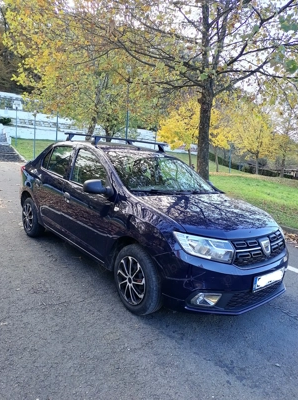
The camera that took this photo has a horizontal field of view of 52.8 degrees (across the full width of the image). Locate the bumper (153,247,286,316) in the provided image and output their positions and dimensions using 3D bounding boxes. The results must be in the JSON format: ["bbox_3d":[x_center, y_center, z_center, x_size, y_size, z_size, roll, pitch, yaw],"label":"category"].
[{"bbox_3d":[0.835,0.682,2.720,1.680,0.470,0.540,-1,10,-40],"label":"bumper"}]

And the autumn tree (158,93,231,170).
[{"bbox_3d":[3.332,-5.053,22.000,5.500,5.800,5.300,4,6,8],"label":"autumn tree"}]

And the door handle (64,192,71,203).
[{"bbox_3d":[-0.945,-0.030,3.472,0.050,0.070,0.160,-1,10,-40],"label":"door handle"}]

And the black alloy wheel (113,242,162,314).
[{"bbox_3d":[-0.107,0.697,2.672,0.190,0.615,0.615,1,9,-35],"label":"black alloy wheel"}]

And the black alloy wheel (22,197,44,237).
[{"bbox_3d":[-1.790,0.267,4.652,0.190,0.615,0.615,-1,10,-40],"label":"black alloy wheel"}]

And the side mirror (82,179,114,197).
[{"bbox_3d":[-0.502,-0.114,2.931,0.250,0.150,0.170,-1,10,-40],"label":"side mirror"}]

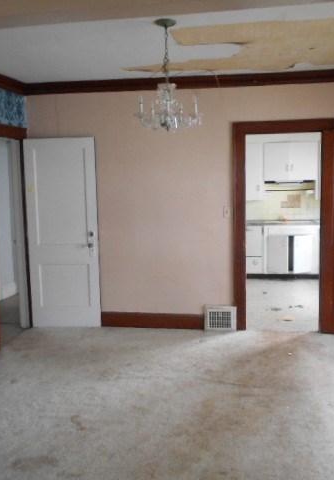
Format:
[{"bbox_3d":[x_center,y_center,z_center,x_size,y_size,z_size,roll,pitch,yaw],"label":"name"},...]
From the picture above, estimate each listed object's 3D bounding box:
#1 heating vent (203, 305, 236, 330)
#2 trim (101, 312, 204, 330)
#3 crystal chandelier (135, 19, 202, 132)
[{"bbox_3d":[0.563,0.843,5.070,0.345,0.275,0.050,1,7,11],"label":"heating vent"},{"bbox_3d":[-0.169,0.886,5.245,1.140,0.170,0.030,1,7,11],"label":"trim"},{"bbox_3d":[0.002,-1.053,3.108,0.430,0.680,0.430,1,7,11],"label":"crystal chandelier"}]

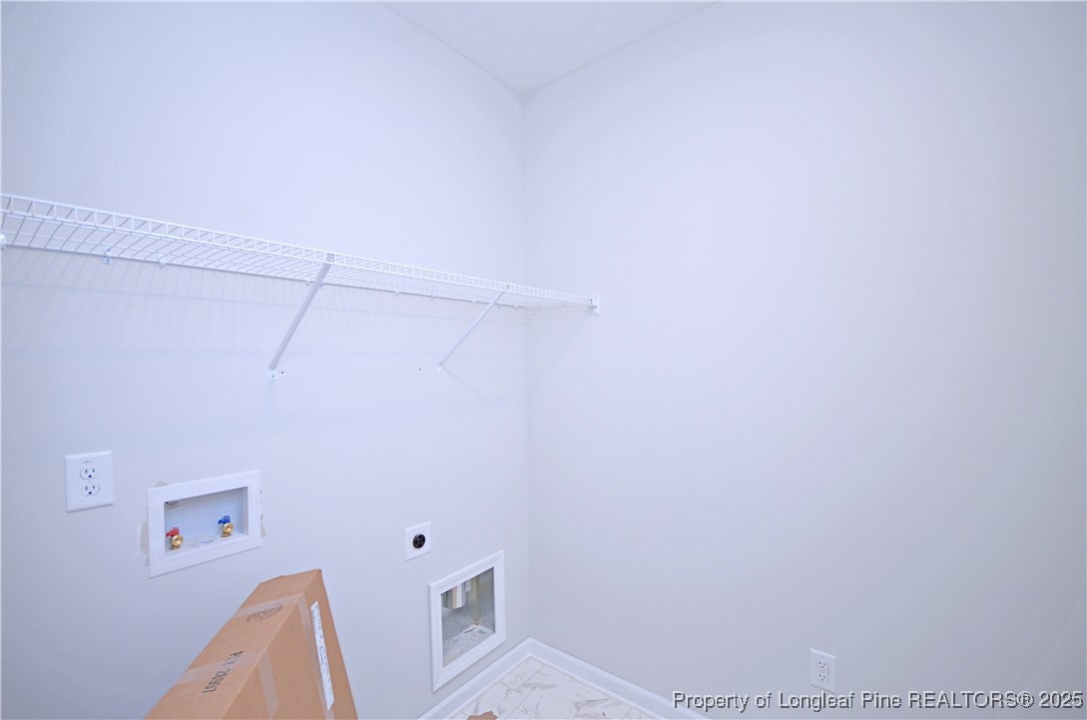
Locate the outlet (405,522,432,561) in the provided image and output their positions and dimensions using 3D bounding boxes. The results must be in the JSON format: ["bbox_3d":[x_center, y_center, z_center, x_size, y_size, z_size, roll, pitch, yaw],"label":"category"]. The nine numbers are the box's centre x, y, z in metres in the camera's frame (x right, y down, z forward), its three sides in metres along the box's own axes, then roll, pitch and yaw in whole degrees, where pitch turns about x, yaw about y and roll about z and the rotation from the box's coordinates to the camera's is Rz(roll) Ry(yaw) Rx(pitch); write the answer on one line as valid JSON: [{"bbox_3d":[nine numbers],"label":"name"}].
[{"bbox_3d":[-0.470,0.690,1.721,0.010,0.117,0.115,0,0,39],"label":"outlet"}]

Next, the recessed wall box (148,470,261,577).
[{"bbox_3d":[-0.925,0.429,1.234,0.095,0.220,0.245,0,0,39],"label":"recessed wall box"}]

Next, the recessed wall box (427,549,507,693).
[{"bbox_3d":[-0.347,1.089,1.959,0.120,0.425,0.415,0,0,39],"label":"recessed wall box"}]

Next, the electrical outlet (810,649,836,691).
[{"bbox_3d":[0.891,0.996,1.443,0.071,0.116,0.008,0,0,39],"label":"electrical outlet"}]

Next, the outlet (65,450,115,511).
[{"bbox_3d":[-1.032,0.276,1.030,0.008,0.125,0.077,0,0,39],"label":"outlet"}]

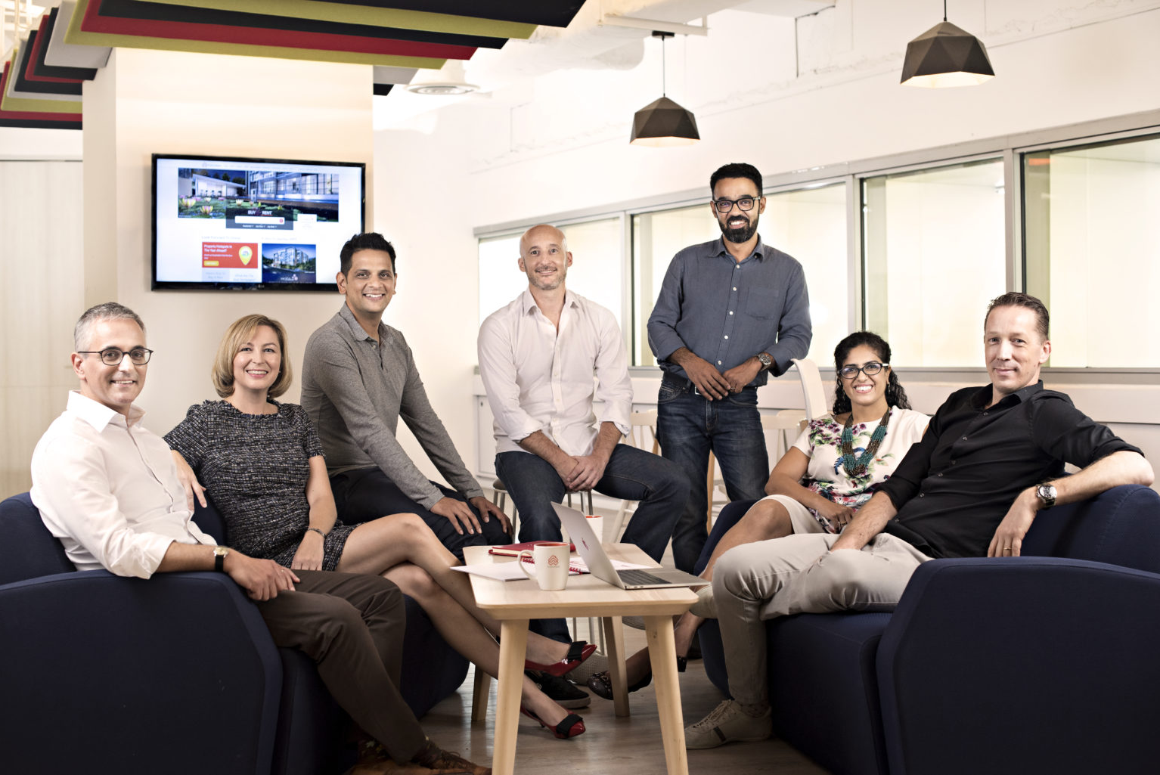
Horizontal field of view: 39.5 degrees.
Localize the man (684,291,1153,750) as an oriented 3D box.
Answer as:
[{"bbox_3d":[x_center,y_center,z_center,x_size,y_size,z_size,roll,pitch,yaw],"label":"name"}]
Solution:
[{"bbox_3d":[0.843,0.356,4.221,0.942,1.192,1.083,-1,1,-35],"label":"man"}]

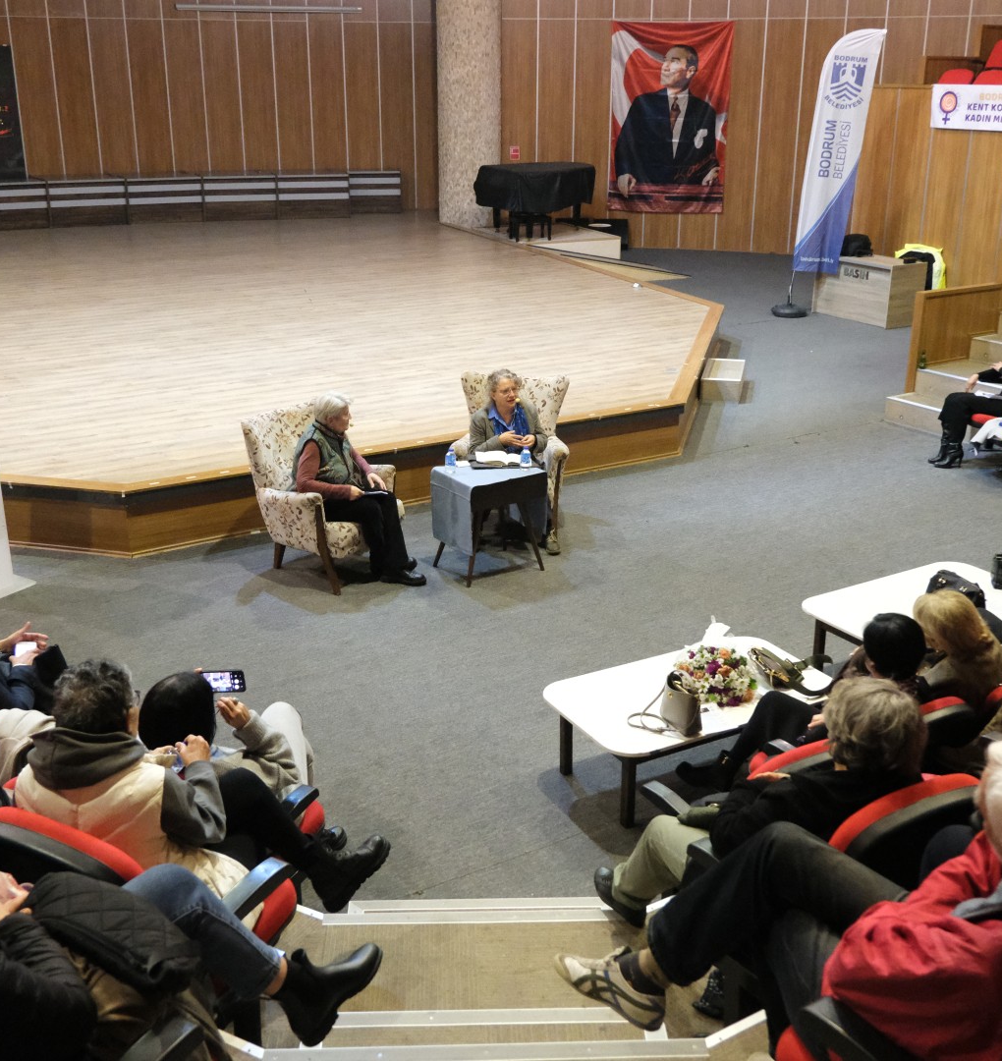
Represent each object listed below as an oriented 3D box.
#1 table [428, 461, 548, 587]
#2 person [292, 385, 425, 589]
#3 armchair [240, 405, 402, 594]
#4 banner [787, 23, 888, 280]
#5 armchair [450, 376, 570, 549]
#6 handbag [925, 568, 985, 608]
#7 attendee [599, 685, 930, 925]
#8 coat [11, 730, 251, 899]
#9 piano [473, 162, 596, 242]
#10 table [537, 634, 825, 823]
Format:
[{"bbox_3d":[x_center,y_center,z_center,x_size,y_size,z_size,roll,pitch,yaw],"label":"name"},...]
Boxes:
[{"bbox_3d":[-0.075,-0.071,7.956,0.605,0.656,0.472,-12,23,-32],"label":"table"},{"bbox_3d":[-0.891,-0.288,7.805,0.840,1.160,0.540,10,21,25],"label":"person"},{"bbox_3d":[-1.117,-0.233,7.889,0.770,1.000,0.740,13,23,32],"label":"armchair"},{"bbox_3d":[4.441,-4.931,16.254,0.970,3.085,0.145,6,20,15],"label":"banner"},{"bbox_3d":[0.101,-0.518,8.498,0.770,1.020,0.800,3,19,7],"label":"armchair"},{"bbox_3d":[2.399,0.290,6.471,0.150,0.155,0.300,-14,23,-35],"label":"handbag"},{"bbox_3d":[0.675,0.809,3.801,0.540,1.160,1.030,-12,23,-32],"label":"attendee"},{"bbox_3d":[-0.881,0.764,2.985,0.520,0.560,0.400,12,22,31],"label":"coat"},{"bbox_3d":[0.568,-5.744,21.631,2.000,1.116,1.395,-9,21,-25],"label":"piano"},{"bbox_3d":[0.855,0.899,5.555,1.265,0.401,0.729,-10,22,-27],"label":"table"}]

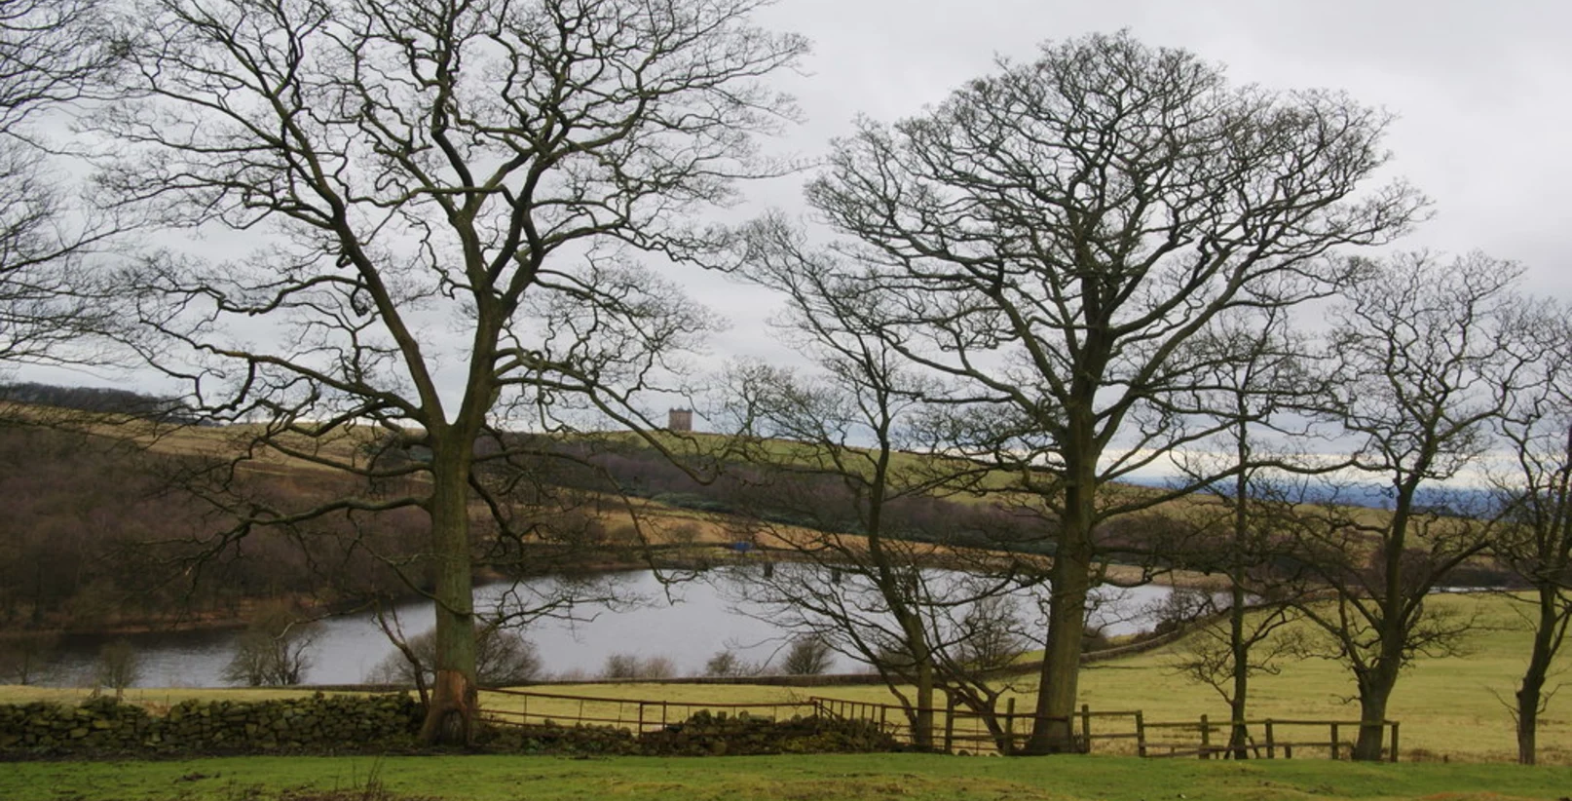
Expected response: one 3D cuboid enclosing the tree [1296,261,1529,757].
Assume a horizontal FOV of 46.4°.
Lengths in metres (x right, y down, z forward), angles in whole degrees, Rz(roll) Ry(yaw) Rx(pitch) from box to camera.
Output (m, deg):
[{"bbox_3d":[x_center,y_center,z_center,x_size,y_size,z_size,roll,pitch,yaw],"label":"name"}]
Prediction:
[{"bbox_3d":[14.626,2.444,43.000,5.520,11.970,5.700,1,-2,0],"label":"tree"}]

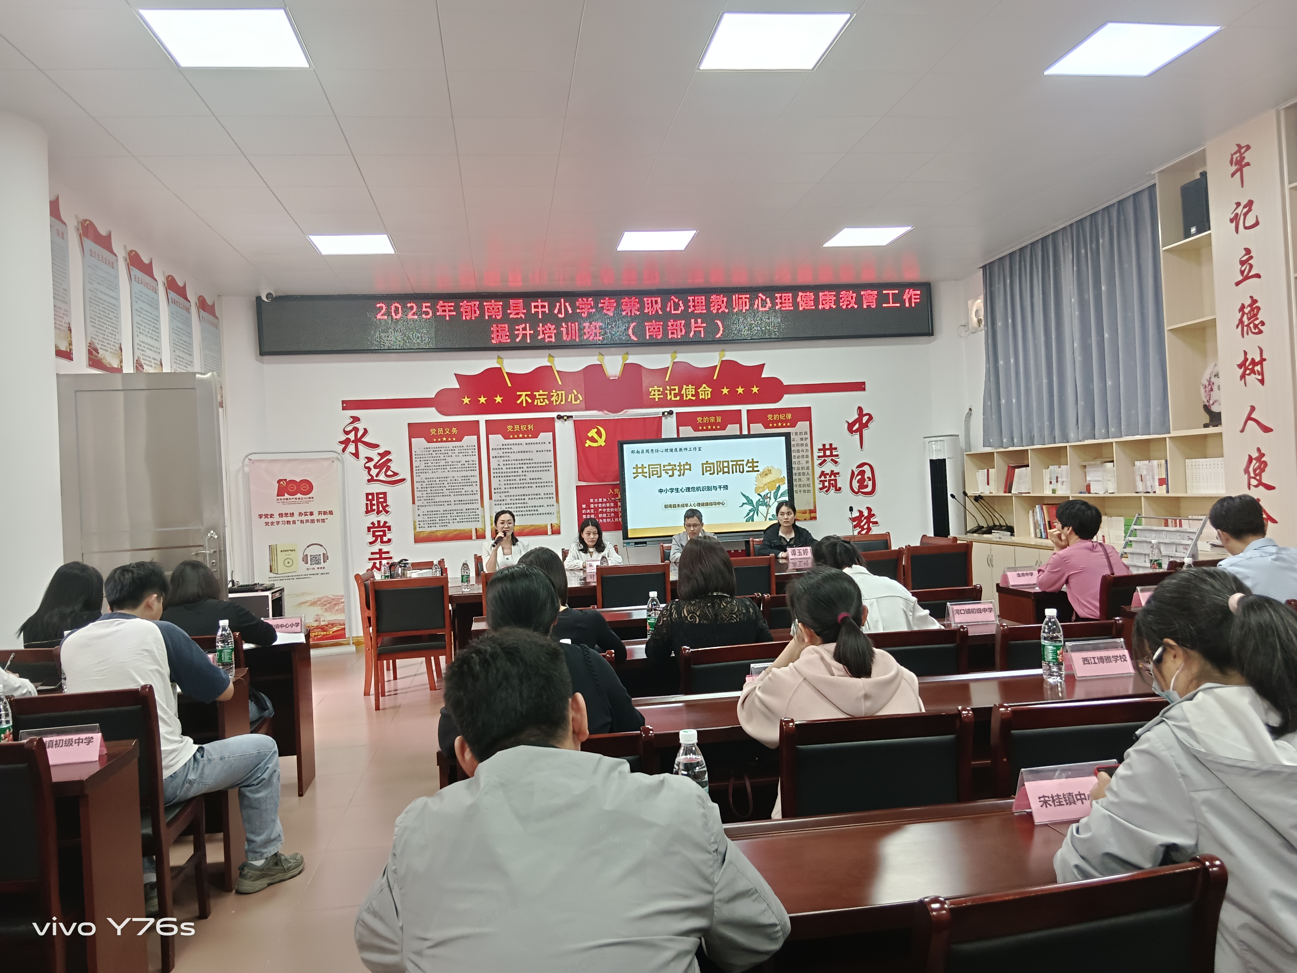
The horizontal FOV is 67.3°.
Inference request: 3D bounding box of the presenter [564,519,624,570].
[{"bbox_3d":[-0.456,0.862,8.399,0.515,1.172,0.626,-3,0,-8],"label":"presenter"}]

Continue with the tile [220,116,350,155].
[{"bbox_3d":[-1.972,-1.922,5.337,0.600,0.020,0.600,-3,0,-8],"label":"tile"}]

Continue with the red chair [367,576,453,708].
[{"bbox_3d":[-1.675,1.083,6.990,0.520,0.920,0.600,-3,0,-6],"label":"red chair"}]

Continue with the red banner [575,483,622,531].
[{"bbox_3d":[-0.266,0.210,9.809,0.889,0.470,0.015,-3,0,-8],"label":"red banner"}]

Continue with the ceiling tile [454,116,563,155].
[{"bbox_3d":[-0.808,-2.053,5.699,0.610,0.020,0.600,-3,0,-8],"label":"ceiling tile"}]

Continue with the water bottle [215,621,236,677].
[{"bbox_3d":[-1.651,0.635,3.805,0.066,0.226,0.066,-3,0,-8],"label":"water bottle"}]

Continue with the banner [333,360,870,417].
[{"bbox_3d":[-0.359,-1.004,9.841,5.310,0.580,0.040,-3,0,-8],"label":"banner"}]

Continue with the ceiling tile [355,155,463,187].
[{"bbox_3d":[-1.475,-1.965,6.063,0.600,0.020,0.590,-3,0,-8],"label":"ceiling tile"}]

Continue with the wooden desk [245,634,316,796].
[{"bbox_3d":[-2.422,1.193,4.949,1.320,0.770,0.480,-3,0,-8],"label":"wooden desk"}]

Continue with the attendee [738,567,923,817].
[{"bbox_3d":[0.471,0.806,2.512,0.495,1.192,0.667,-3,0,-11],"label":"attendee"}]

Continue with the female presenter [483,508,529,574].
[{"bbox_3d":[-1.159,0.838,8.161,0.480,1.270,0.680,-3,0,-10],"label":"female presenter"}]

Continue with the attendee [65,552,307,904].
[{"bbox_3d":[-1.694,0.890,3.549,0.690,1.265,0.790,-3,0,3],"label":"attendee"}]

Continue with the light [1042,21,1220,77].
[{"bbox_3d":[2.366,-2.151,4.810,0.595,0.030,0.595,-3,0,-8],"label":"light"}]

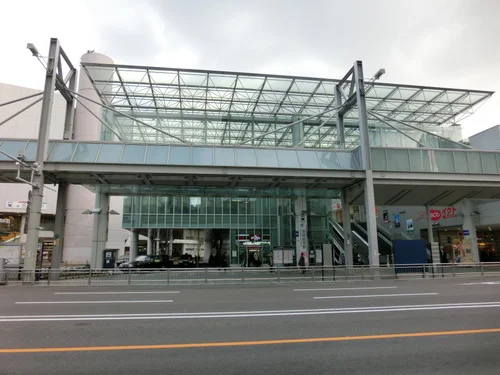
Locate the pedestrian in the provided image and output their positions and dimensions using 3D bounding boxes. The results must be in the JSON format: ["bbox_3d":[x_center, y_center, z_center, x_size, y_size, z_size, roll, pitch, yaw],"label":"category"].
[{"bbox_3d":[4.036,5.814,26.453,0.380,1.620,0.500,1,-11,-8],"label":"pedestrian"}]

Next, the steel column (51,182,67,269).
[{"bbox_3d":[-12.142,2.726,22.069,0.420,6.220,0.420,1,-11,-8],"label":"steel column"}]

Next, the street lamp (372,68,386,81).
[{"bbox_3d":[7.623,-6.618,20.360,0.350,0.250,1.100,1,-11,-8],"label":"street lamp"}]

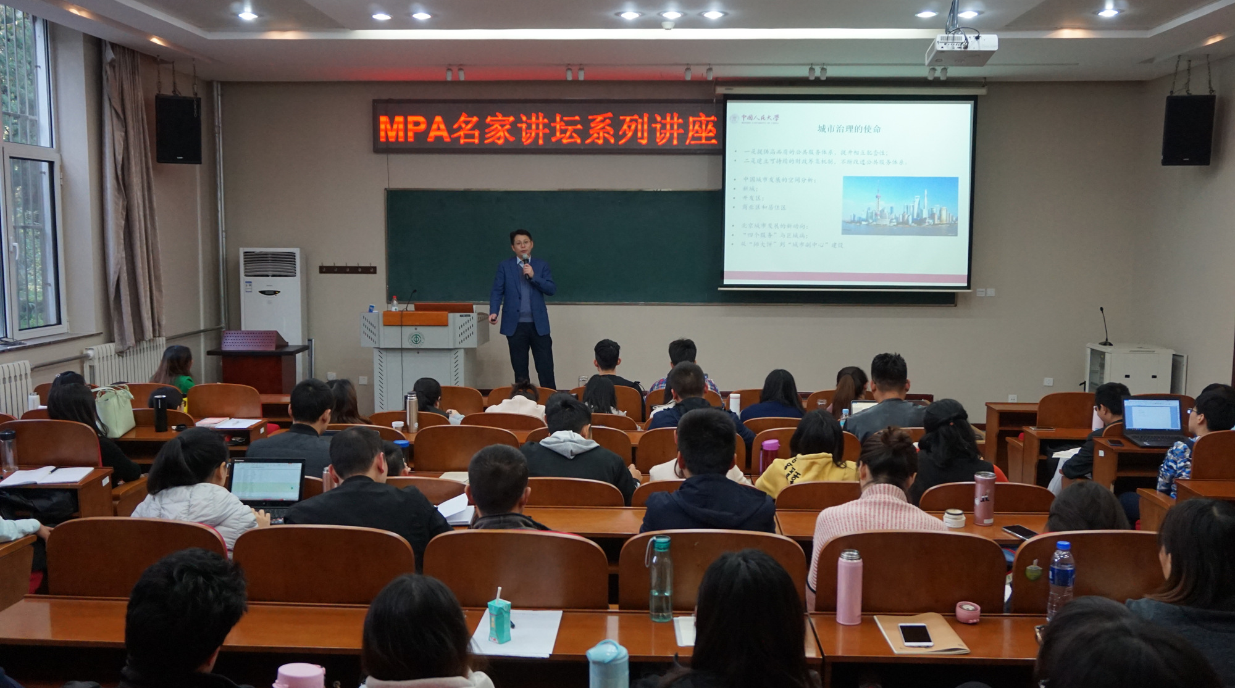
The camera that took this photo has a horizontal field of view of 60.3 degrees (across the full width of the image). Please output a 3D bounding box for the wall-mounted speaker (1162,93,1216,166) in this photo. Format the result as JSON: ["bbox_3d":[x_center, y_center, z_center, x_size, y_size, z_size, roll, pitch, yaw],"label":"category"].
[{"bbox_3d":[5.063,-1.906,9.471,0.375,0.590,0.350,2,14,19],"label":"wall-mounted speaker"}]

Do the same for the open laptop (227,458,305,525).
[{"bbox_3d":[-1.291,0.530,3.822,0.295,0.185,0.270,1,6,4],"label":"open laptop"}]

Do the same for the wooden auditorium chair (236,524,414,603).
[{"bbox_3d":[-0.801,0.949,3.187,0.510,0.970,0.540,0,6,2],"label":"wooden auditorium chair"}]

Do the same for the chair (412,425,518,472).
[{"bbox_3d":[-0.698,0.835,5.185,0.500,0.968,0.550,1,6,3],"label":"chair"}]

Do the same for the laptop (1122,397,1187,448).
[{"bbox_3d":[3.137,0.451,6.117,0.345,0.235,0.290,1,6,7],"label":"laptop"}]

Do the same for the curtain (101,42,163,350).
[{"bbox_3d":[-4.125,-1.246,9.176,0.200,2.550,0.650,1,6,3],"label":"curtain"}]

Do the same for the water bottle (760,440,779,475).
[{"bbox_3d":[0.755,0.568,5.242,0.080,0.174,0.080,1,6,2],"label":"water bottle"}]

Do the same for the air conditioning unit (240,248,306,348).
[{"bbox_3d":[-3.416,-0.047,10.688,0.575,1.840,0.340,0,6,-3],"label":"air conditioning unit"}]

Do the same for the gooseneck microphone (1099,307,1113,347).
[{"bbox_3d":[4.669,-0.165,10.132,0.140,0.374,0.130,-3,7,-28],"label":"gooseneck microphone"}]

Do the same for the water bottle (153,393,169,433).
[{"bbox_3d":[-2.716,0.411,6.315,0.074,0.220,0.074,1,6,2],"label":"water bottle"}]

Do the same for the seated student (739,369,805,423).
[{"bbox_3d":[0.970,0.751,6.837,0.460,1.257,0.750,1,6,2],"label":"seated student"}]

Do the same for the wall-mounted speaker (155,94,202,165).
[{"bbox_3d":[-4.040,-1.975,9.764,0.375,0.590,0.350,-3,16,-27],"label":"wall-mounted speaker"}]

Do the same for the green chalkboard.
[{"bbox_3d":[0.538,-1.006,11.143,5.990,1.200,0.050,1,6,2],"label":"green chalkboard"}]

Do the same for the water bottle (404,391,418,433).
[{"bbox_3d":[-1.158,0.385,5.995,0.061,0.233,0.061,0,6,2],"label":"water bottle"}]

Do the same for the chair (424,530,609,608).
[{"bbox_3d":[-0.284,0.999,3.388,0.540,0.976,0.560,1,6,2],"label":"chair"}]

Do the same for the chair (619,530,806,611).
[{"bbox_3d":[0.264,0.958,3.151,0.510,0.970,0.540,0,6,2],"label":"chair"}]

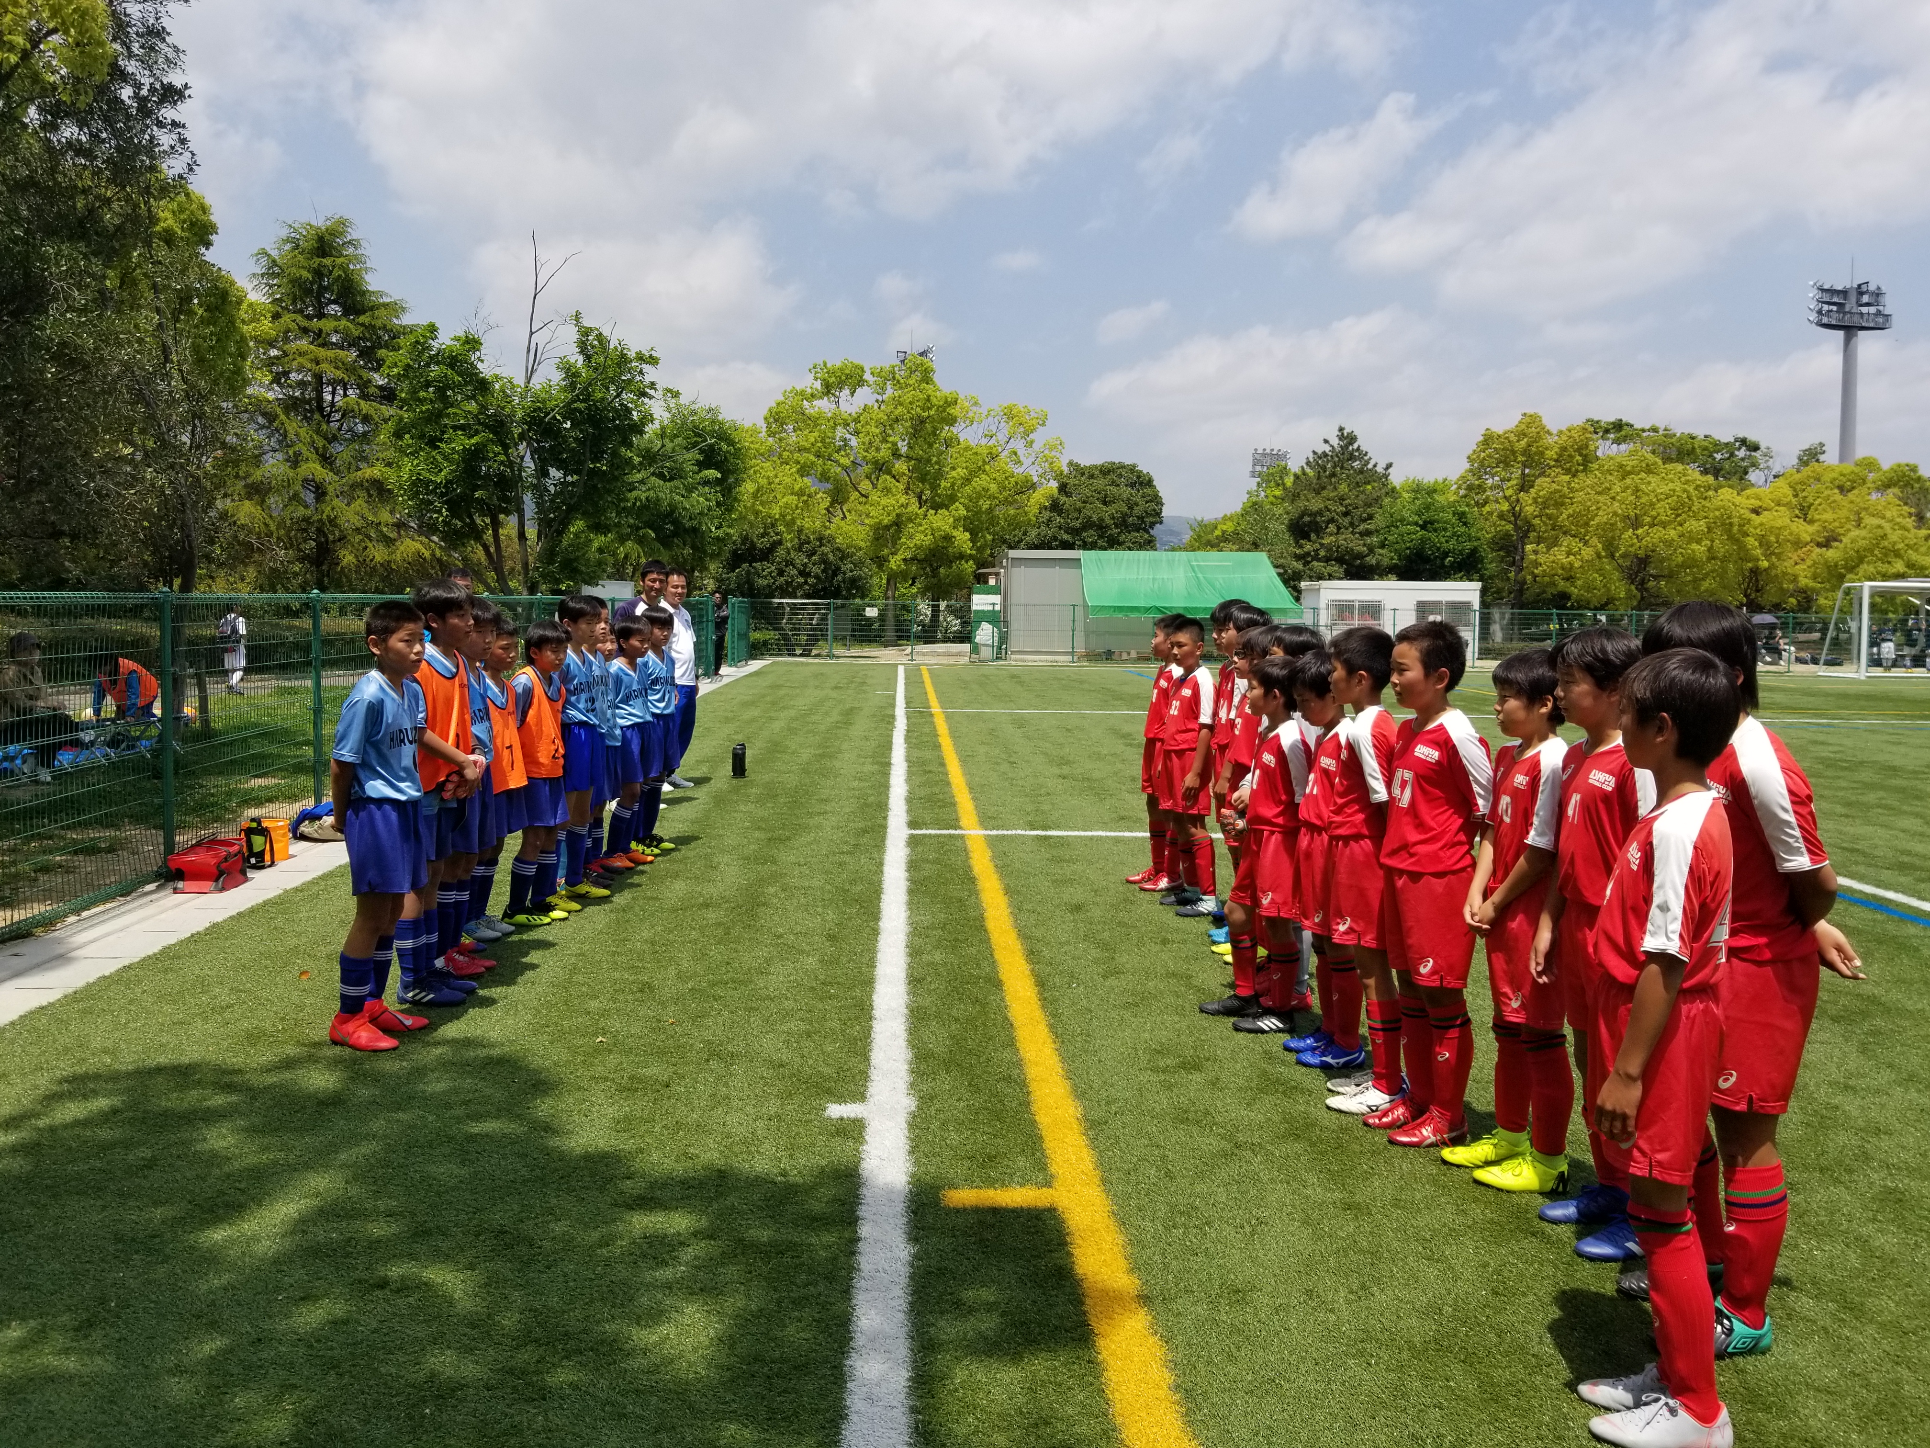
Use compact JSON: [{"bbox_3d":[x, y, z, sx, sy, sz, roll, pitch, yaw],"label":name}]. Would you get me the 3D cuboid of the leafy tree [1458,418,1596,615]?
[{"bbox_3d":[19.358,-6.508,49.721,5.100,8.241,5.100,1,4,0],"label":"leafy tree"}]

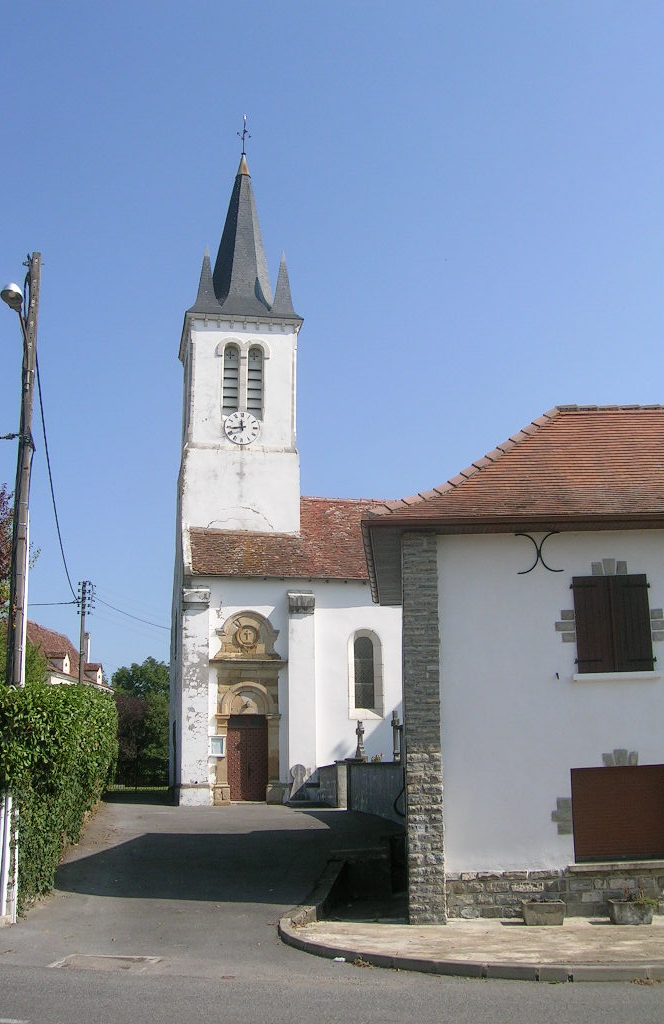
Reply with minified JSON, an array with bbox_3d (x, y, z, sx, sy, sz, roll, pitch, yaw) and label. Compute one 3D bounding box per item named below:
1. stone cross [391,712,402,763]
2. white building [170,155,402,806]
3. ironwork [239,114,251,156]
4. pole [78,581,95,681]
[{"bbox_3d":[1.689,5.985,27.352,0.220,1.430,0.480,2,-14,-12],"label":"stone cross"},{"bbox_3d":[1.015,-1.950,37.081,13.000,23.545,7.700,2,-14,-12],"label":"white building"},{"bbox_3d":[-3.321,-14.291,39.302,0.500,1.795,0.400,2,-14,-12],"label":"ironwork"},{"bbox_3d":[-8.837,6.148,36.600,0.600,7.545,0.400,-1,-13,0],"label":"pole"}]

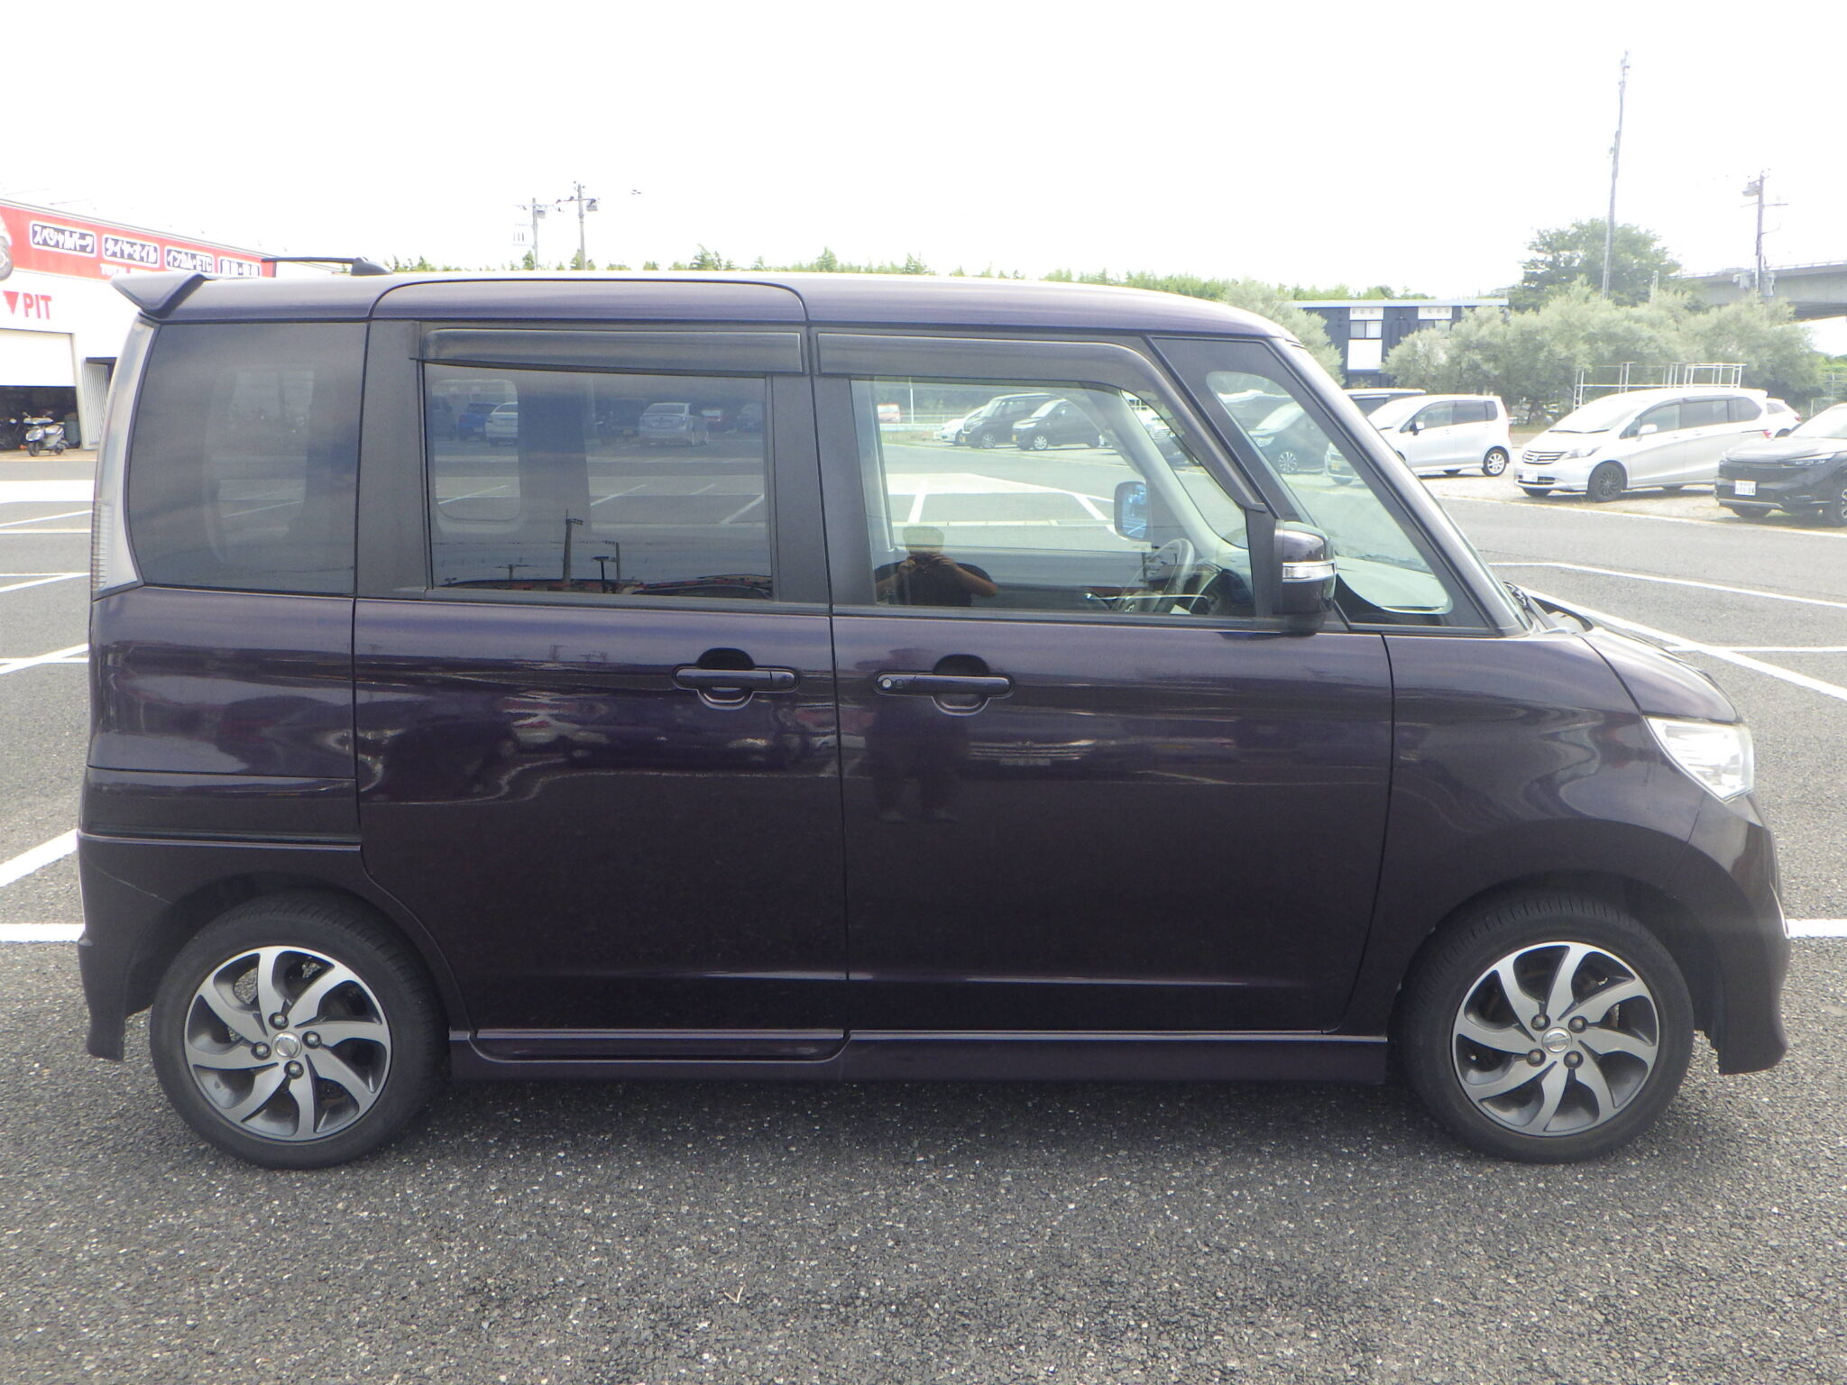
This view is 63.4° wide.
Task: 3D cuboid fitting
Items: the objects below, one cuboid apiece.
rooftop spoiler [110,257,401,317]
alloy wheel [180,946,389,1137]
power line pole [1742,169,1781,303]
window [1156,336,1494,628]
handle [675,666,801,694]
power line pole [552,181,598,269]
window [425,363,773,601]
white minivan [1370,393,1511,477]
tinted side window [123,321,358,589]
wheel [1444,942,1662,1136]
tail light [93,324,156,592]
[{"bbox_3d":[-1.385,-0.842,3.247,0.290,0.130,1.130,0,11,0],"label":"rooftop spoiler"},{"bbox_3d":[-1.200,0.653,2.881,0.405,0.405,0.150,0,11,0],"label":"alloy wheel"},{"bbox_3d":[37.394,-17.511,67.922,2.000,11.840,1.200,0,11,0],"label":"power line pole"},{"bbox_3d":[0.720,-0.369,2.691,0.615,0.520,0.080,-1,2,-4],"label":"window"},{"bbox_3d":[-0.337,-0.021,2.685,0.217,0.042,0.045,0,8,0],"label":"handle"},{"bbox_3d":[-15.685,-17.782,69.906,1.900,11.630,1.000,0,11,0],"label":"power line pole"},{"bbox_3d":[-0.580,-0.372,2.673,0.615,0.420,0.050,0,3,0],"label":"window"},{"bbox_3d":[9.580,-4.894,28.793,3.395,1.620,1.475,-4,12,-20],"label":"white minivan"},{"bbox_3d":[-1.205,-0.410,2.670,0.440,0.480,0.060,1,3,3],"label":"tinted side window"},{"bbox_3d":[1.200,0.650,2.895,0.405,0.405,0.150,0,11,0],"label":"wheel"},{"bbox_3d":[-1.476,-0.425,2.725,0.190,0.520,0.170,0,11,0],"label":"tail light"}]

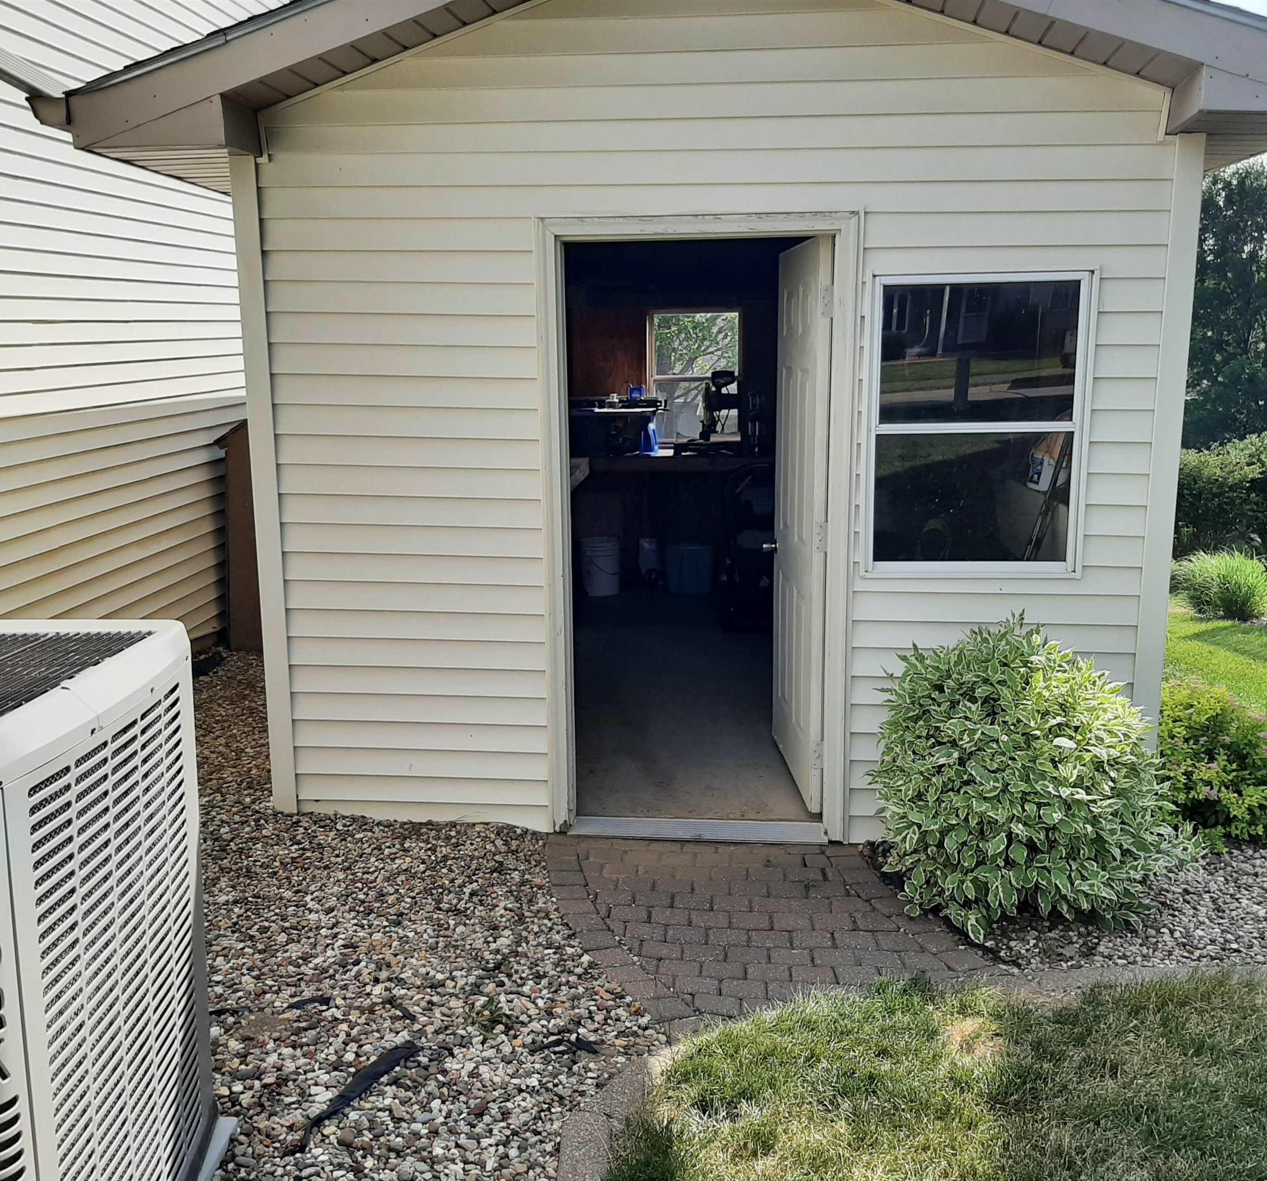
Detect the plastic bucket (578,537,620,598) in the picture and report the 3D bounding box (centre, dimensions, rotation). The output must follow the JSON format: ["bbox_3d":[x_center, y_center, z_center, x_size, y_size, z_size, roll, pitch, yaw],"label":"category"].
[{"bbox_3d":[-0.232,-0.163,8.270,0.300,0.370,0.300,0,11,0],"label":"plastic bucket"}]

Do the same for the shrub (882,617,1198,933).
[{"bbox_3d":[1.215,0.544,3.639,0.950,0.900,0.840,1,11,5],"label":"shrub"}]

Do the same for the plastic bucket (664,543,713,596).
[{"bbox_3d":[0.392,-0.170,8.380,0.345,0.340,0.330,1,11,5],"label":"plastic bucket"}]

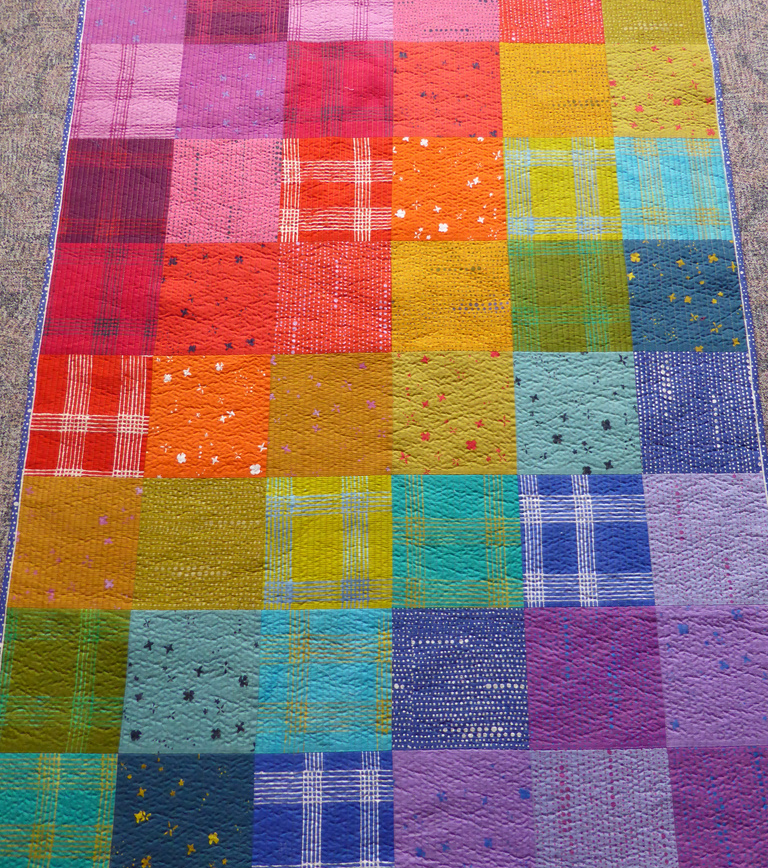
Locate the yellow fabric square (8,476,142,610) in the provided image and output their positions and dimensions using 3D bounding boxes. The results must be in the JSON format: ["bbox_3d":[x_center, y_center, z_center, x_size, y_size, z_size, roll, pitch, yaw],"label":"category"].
[{"bbox_3d":[-0.562,0.201,1.366,0.229,0.010,0.243,0,76,1],"label":"yellow fabric square"}]

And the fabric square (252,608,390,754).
[{"bbox_3d":[-0.097,0.406,1.223,0.221,0.012,0.225,0,76,0],"label":"fabric square"}]

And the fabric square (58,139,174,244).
[{"bbox_3d":[-0.559,-0.508,1.551,0.224,0.012,0.246,0,75,0],"label":"fabric square"}]

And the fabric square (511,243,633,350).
[{"bbox_3d":[0.369,-0.274,1.475,0.233,0.010,0.240,0,76,1],"label":"fabric square"}]

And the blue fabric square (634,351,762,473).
[{"bbox_3d":[0.600,-0.042,1.422,0.224,0.012,0.241,0,75,0],"label":"blue fabric square"}]

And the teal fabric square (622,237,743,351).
[{"bbox_3d":[0.527,-0.242,1.300,0.195,0.010,0.213,0,75,1],"label":"teal fabric square"}]

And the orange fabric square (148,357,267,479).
[{"bbox_3d":[-0.314,-0.036,1.335,0.220,0.012,0.227,0,76,0],"label":"orange fabric square"}]

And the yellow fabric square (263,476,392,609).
[{"bbox_3d":[-0.102,0.197,1.360,0.235,0.010,0.242,0,76,1],"label":"yellow fabric square"}]

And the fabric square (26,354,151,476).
[{"bbox_3d":[-0.562,-0.035,1.427,0.232,0.010,0.242,0,76,1],"label":"fabric square"}]

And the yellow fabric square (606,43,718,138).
[{"bbox_3d":[0.565,-0.699,1.501,0.217,0.012,0.224,0,76,0],"label":"yellow fabric square"}]

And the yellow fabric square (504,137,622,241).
[{"bbox_3d":[0.369,-0.507,1.535,0.234,0.010,0.242,0,76,1],"label":"yellow fabric square"}]

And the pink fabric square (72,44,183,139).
[{"bbox_3d":[-0.491,-0.657,1.421,0.200,0.010,0.214,0,75,1],"label":"pink fabric square"}]

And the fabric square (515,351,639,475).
[{"bbox_3d":[0.369,-0.041,1.415,0.233,0.010,0.242,0,76,1],"label":"fabric square"}]

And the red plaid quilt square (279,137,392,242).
[{"bbox_3d":[-0.087,-0.449,1.361,0.205,0.010,0.215,0,75,1],"label":"red plaid quilt square"}]

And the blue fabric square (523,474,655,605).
[{"bbox_3d":[0.348,0.182,1.279,0.222,0.012,0.227,0,76,0],"label":"blue fabric square"}]

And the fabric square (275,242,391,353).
[{"bbox_3d":[-0.101,-0.273,1.487,0.233,0.012,0.244,0,75,0],"label":"fabric square"}]

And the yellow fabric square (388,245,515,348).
[{"bbox_3d":[0.135,-0.276,1.486,0.237,0.012,0.242,0,75,0],"label":"yellow fabric square"}]

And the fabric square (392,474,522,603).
[{"bbox_3d":[0.119,0.172,1.198,0.211,0.010,0.214,0,75,1],"label":"fabric square"}]

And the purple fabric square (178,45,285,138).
[{"bbox_3d":[-0.307,-0.699,1.502,0.217,0.012,0.226,0,76,0],"label":"purple fabric square"}]

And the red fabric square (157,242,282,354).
[{"bbox_3d":[-0.334,-0.271,1.488,0.233,0.012,0.244,0,75,0],"label":"red fabric square"}]

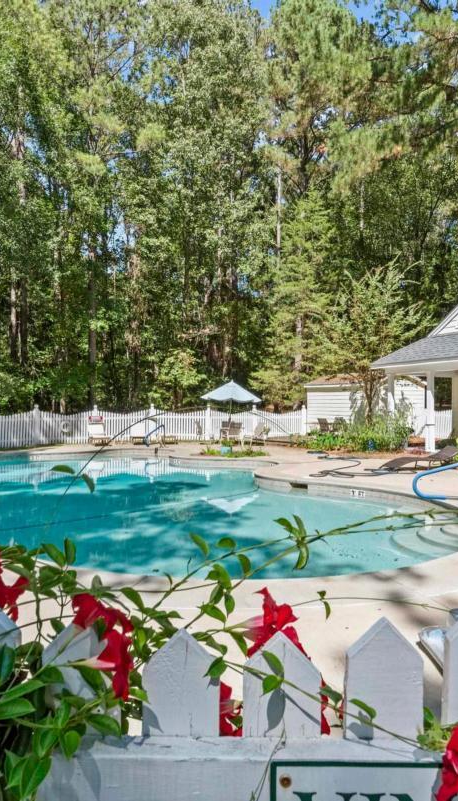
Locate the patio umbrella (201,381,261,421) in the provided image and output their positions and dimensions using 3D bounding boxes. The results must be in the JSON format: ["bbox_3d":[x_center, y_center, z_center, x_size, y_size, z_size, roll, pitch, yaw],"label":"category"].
[{"bbox_3d":[0.096,0.502,20.495,2.350,2.520,2.350,0,-1,0],"label":"patio umbrella"}]

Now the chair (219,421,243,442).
[{"bbox_3d":[0.119,1.310,21.186,0.750,0.920,0.850,0,-1,-23],"label":"chair"}]

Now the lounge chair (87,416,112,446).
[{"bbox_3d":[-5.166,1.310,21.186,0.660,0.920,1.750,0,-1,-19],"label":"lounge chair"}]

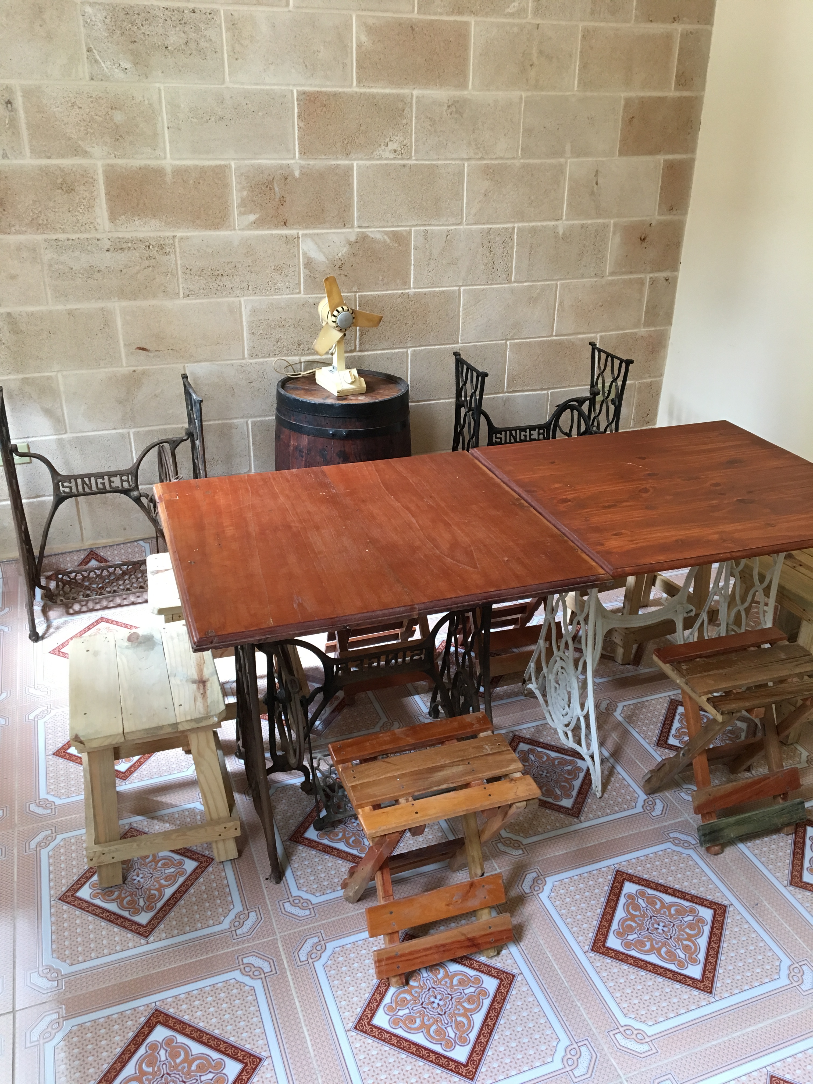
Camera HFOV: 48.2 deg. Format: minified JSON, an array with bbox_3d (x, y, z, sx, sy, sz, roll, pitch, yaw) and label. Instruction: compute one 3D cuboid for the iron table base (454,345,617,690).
[{"bbox_3d":[0.496,-0.366,3.482,0.600,0.700,0.460,-9,27,-19],"label":"iron table base"}]

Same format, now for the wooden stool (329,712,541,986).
[{"bbox_3d":[0.044,0.604,1.798,0.340,0.405,0.280,-9,27,-19],"label":"wooden stool"}]

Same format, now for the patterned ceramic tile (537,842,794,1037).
[{"bbox_3d":[0.527,0.800,1.884,0.430,0.010,0.430,-9,27,-19],"label":"patterned ceramic tile"}]

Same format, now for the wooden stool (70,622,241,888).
[{"bbox_3d":[-0.585,0.461,2.070,0.315,0.405,0.430,-9,27,-19],"label":"wooden stool"}]

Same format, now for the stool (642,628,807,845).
[{"bbox_3d":[0.766,0.461,2.120,0.345,0.405,0.280,-9,27,-19],"label":"stool"}]

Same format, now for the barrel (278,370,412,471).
[{"bbox_3d":[-0.211,-0.192,3.096,0.460,0.700,0.460,-9,27,-19],"label":"barrel"}]

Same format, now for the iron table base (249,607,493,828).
[{"bbox_3d":[-0.099,0.293,2.097,0.580,0.700,0.465,-9,27,-19],"label":"iron table base"}]

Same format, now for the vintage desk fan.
[{"bbox_3d":[-0.193,-0.662,2.874,0.225,0.360,0.175,-13,29,-27],"label":"vintage desk fan"}]

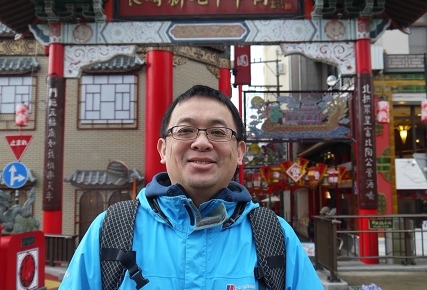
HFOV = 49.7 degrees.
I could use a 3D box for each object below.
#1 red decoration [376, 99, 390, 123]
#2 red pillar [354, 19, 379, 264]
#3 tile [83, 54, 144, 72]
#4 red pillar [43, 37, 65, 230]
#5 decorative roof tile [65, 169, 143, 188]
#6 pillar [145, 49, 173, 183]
[{"bbox_3d":[3.946,-0.755,10.710,0.260,0.510,0.260,0,-5,0],"label":"red decoration"},{"bbox_3d":[3.377,-0.132,10.252,0.420,5.431,0.420,0,-5,0],"label":"red pillar"},{"bbox_3d":[-3.499,-2.712,15.431,2.450,0.680,0.550,0,-5,0],"label":"tile"},{"bbox_3d":[-3.559,0.103,10.385,0.420,4.994,0.420,0,-5,0],"label":"red pillar"},{"bbox_3d":[-3.567,1.096,15.085,2.580,0.640,0.550,0,-5,0],"label":"decorative roof tile"},{"bbox_3d":[-1.831,0.032,15.211,0.880,6.516,0.880,0,-5,0],"label":"pillar"}]

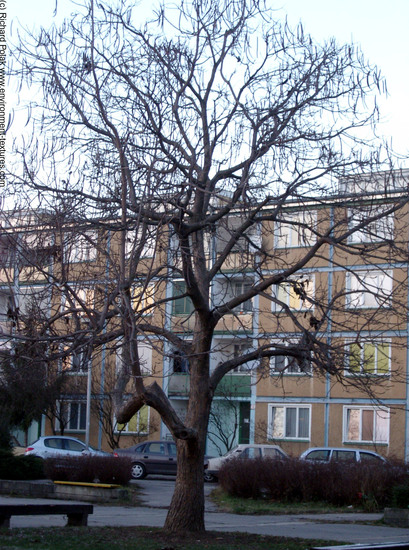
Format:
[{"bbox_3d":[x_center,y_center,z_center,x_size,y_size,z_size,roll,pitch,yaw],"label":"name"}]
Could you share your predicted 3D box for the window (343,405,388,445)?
[{"bbox_3d":[6.647,6.160,56.741,2.250,1.530,0.200,-3,-8,39],"label":"window"}]

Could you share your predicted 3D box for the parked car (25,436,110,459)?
[{"bbox_3d":[-4.918,6.973,53.153,3.830,1.430,1.660,2,-6,5],"label":"parked car"}]

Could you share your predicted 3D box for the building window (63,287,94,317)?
[{"bbox_3d":[-6.268,1.327,68.143,2.250,1.530,0.200,-3,-8,39],"label":"building window"}]

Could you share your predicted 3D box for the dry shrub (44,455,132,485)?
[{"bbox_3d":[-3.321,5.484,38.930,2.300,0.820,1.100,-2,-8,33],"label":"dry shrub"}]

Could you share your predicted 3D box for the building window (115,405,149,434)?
[{"bbox_3d":[-3.462,6.728,65.038,2.250,1.530,0.200,-3,-8,39],"label":"building window"}]

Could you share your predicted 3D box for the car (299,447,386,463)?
[{"bbox_3d":[5.286,6.578,46.354,4.250,1.430,1.660,2,-6,5],"label":"car"}]

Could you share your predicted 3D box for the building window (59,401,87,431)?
[{"bbox_3d":[-6.496,6.899,67.530,2.250,1.530,0.200,-3,-8,39],"label":"building window"}]

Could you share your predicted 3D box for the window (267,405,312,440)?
[{"bbox_3d":[3.643,6.329,59.207,2.250,1.530,0.200,-3,-8,39],"label":"window"}]

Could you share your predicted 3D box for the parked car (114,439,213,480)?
[{"bbox_3d":[-1.041,6.802,50.253,4.380,1.400,1.700,2,-6,5],"label":"parked car"}]

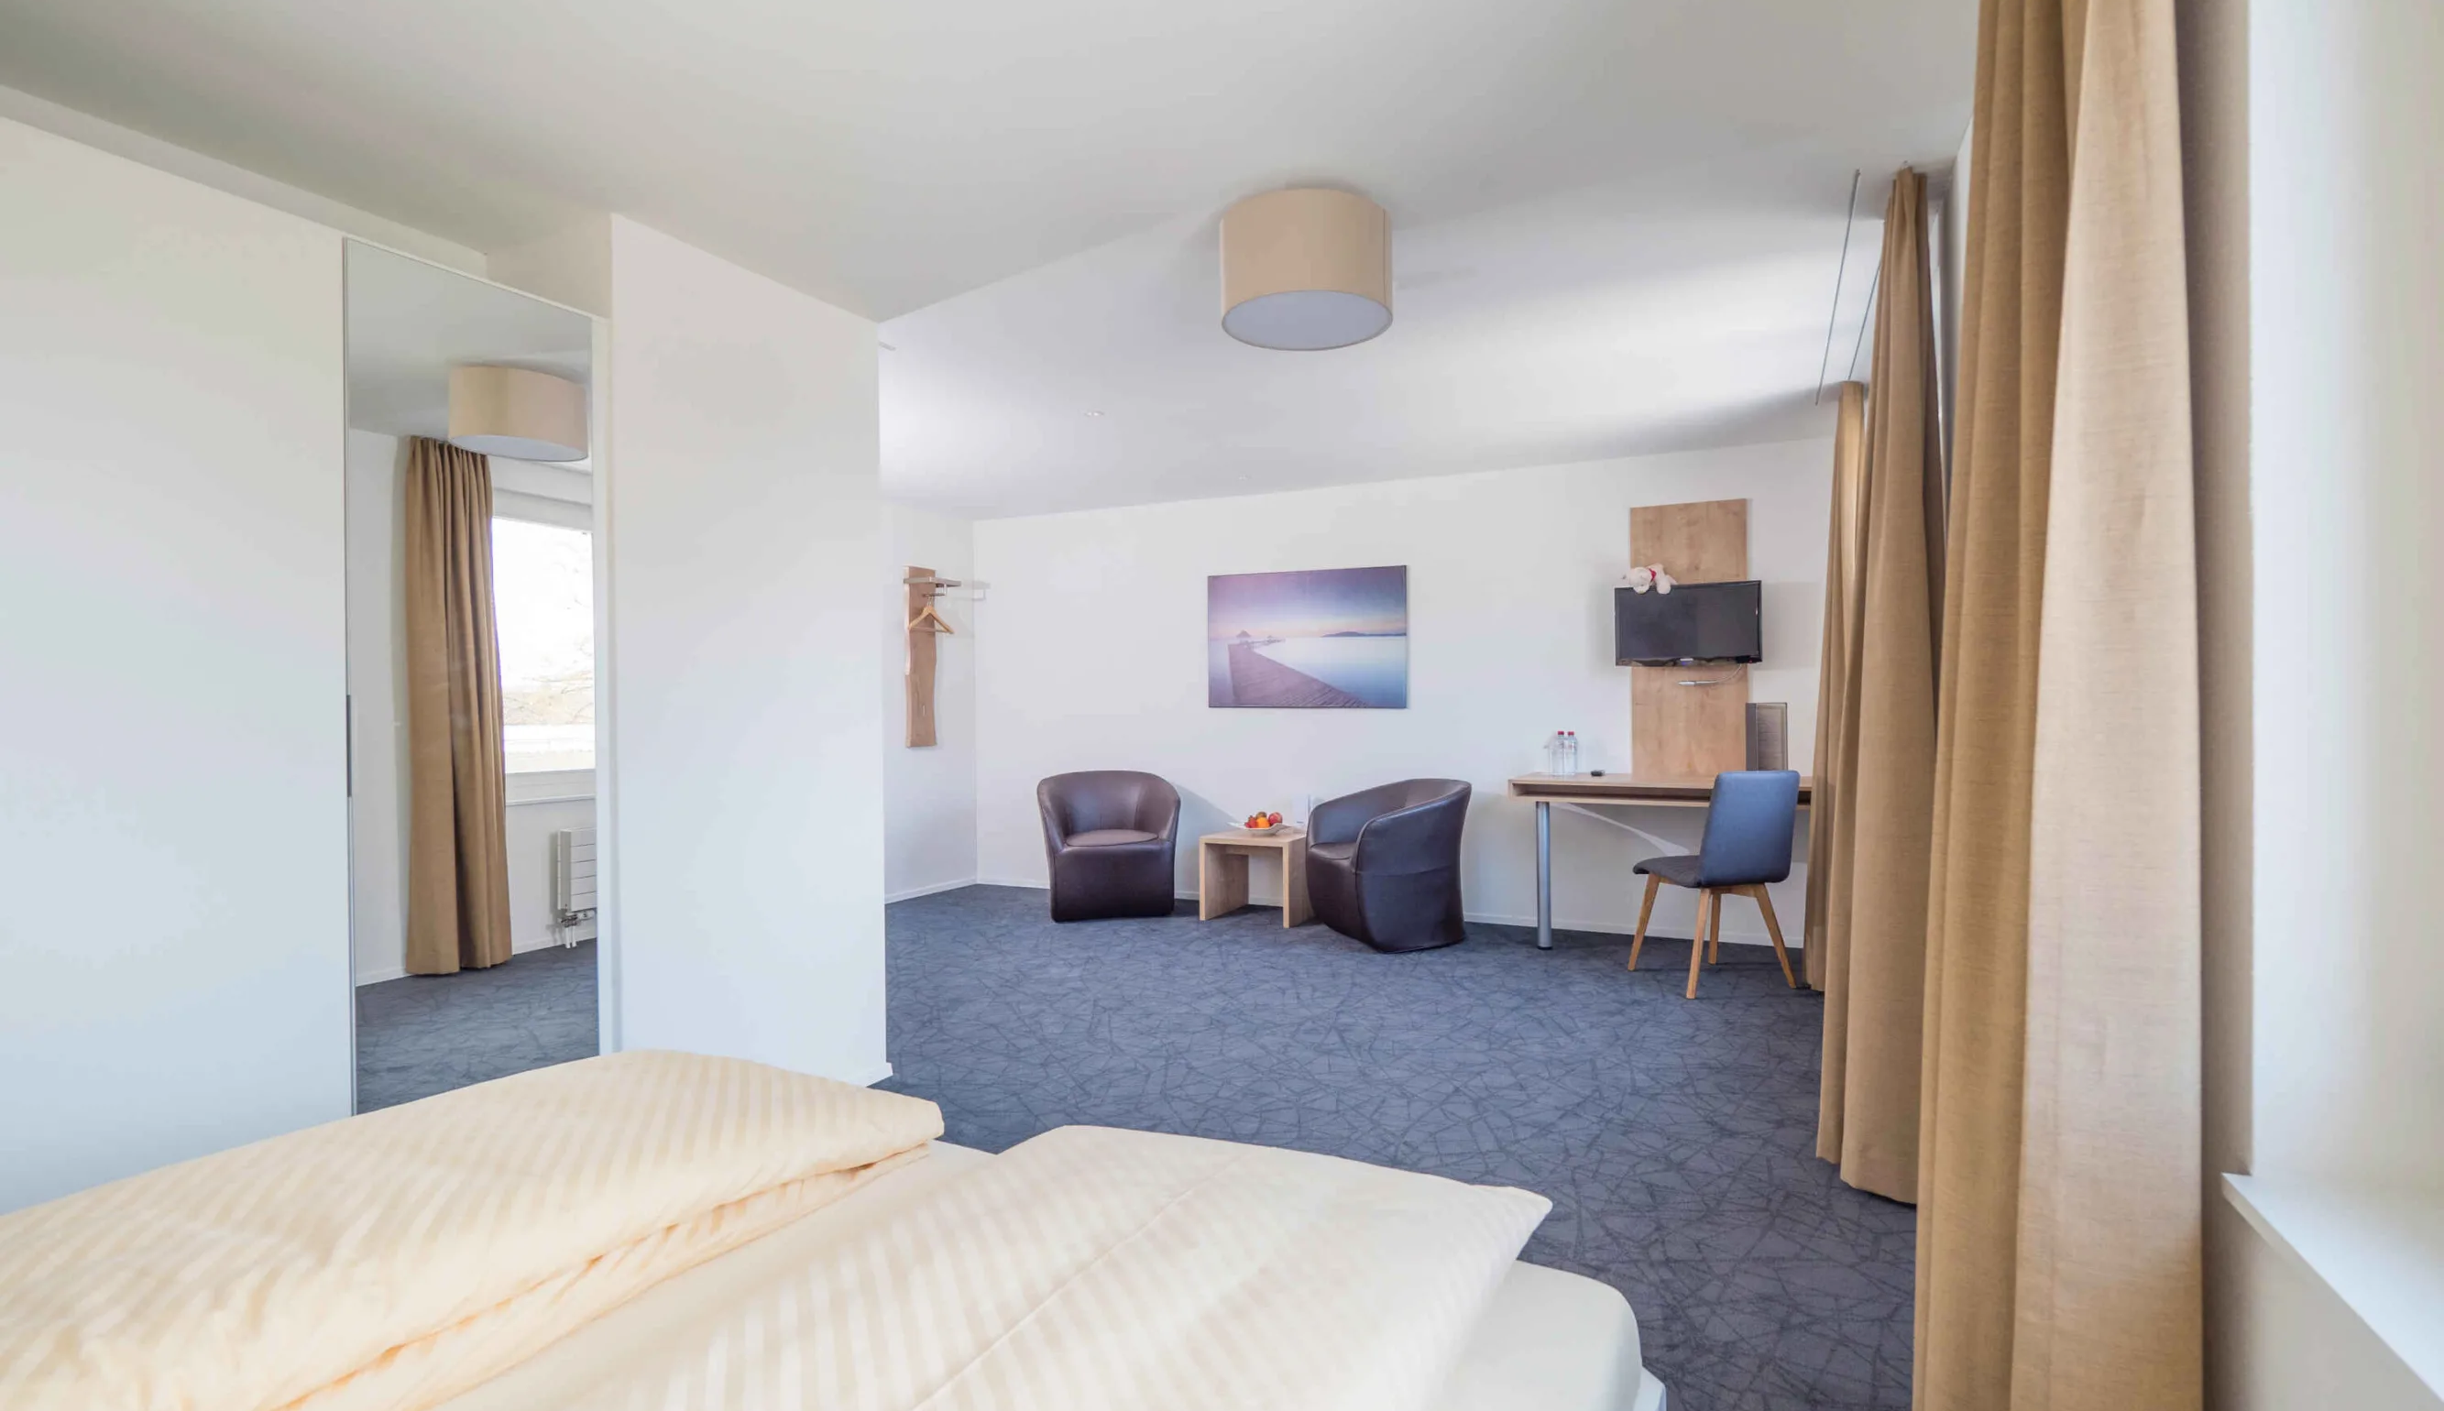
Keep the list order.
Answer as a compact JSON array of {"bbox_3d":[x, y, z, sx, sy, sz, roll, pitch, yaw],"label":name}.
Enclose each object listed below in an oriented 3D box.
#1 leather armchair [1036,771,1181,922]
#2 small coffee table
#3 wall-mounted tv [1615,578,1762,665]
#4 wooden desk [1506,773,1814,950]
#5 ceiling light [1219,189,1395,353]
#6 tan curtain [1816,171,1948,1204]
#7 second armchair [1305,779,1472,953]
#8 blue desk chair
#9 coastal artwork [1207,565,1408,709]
[{"bbox_3d":[-0.674,0.792,5.727,0.743,0.767,0.680,0,0,-15],"label":"leather armchair"},{"bbox_3d":[0.245,0.945,5.479,0.519,0.448,0.510,0,0,27],"label":"small coffee table"},{"bbox_3d":[2.234,-0.385,4.744,0.628,0.373,0.068,0,0,23],"label":"wall-mounted tv"},{"bbox_3d":[2.120,0.754,4.642,1.388,0.798,0.524,0,0,26],"label":"wooden desk"},{"bbox_3d":[0.219,-1.101,2.545,0.434,0.238,0.434,0,0,0],"label":"ceiling light"},{"bbox_3d":[1.606,-0.046,2.420,0.272,2.383,0.349,0,0,28],"label":"tan curtain"},{"bbox_3d":[0.923,0.780,5.115,0.680,0.767,0.743,0,0,-20],"label":"second armchair"},{"bbox_3d":[2.056,0.709,4.129,0.514,0.888,0.514,0,0,-15],"label":"blue desk chair"},{"bbox_3d":[0.470,-0.370,5.600,1.175,0.777,0.029,0,0,23],"label":"coastal artwork"}]

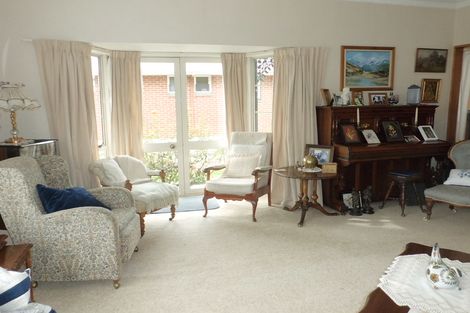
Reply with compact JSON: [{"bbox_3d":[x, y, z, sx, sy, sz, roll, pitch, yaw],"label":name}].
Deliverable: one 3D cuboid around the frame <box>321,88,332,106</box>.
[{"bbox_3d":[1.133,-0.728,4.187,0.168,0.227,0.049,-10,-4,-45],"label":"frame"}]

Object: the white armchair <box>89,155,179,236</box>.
[{"bbox_3d":[-1.137,0.420,3.818,0.740,0.730,0.620,4,11,24],"label":"white armchair"}]

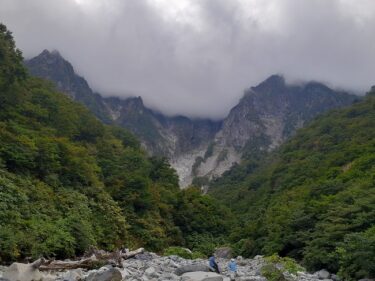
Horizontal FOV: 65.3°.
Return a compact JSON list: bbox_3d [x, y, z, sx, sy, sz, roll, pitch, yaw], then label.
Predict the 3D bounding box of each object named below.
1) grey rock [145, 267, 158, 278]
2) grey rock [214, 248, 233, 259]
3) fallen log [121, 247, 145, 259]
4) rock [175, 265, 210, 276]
[{"bbox_3d":[-2.302,8.442,18.700,0.820,0.620,0.700,0,-18,0],"label":"grey rock"},{"bbox_3d":[3.714,11.624,30.000,1.850,1.150,1.400,0,-18,0],"label":"grey rock"},{"bbox_3d":[-4.593,9.513,24.600,2.070,0.360,0.360,-2,-13,-37],"label":"fallen log"},{"bbox_3d":[0.342,8.892,20.000,2.400,0.750,1.400,0,-18,0],"label":"rock"}]

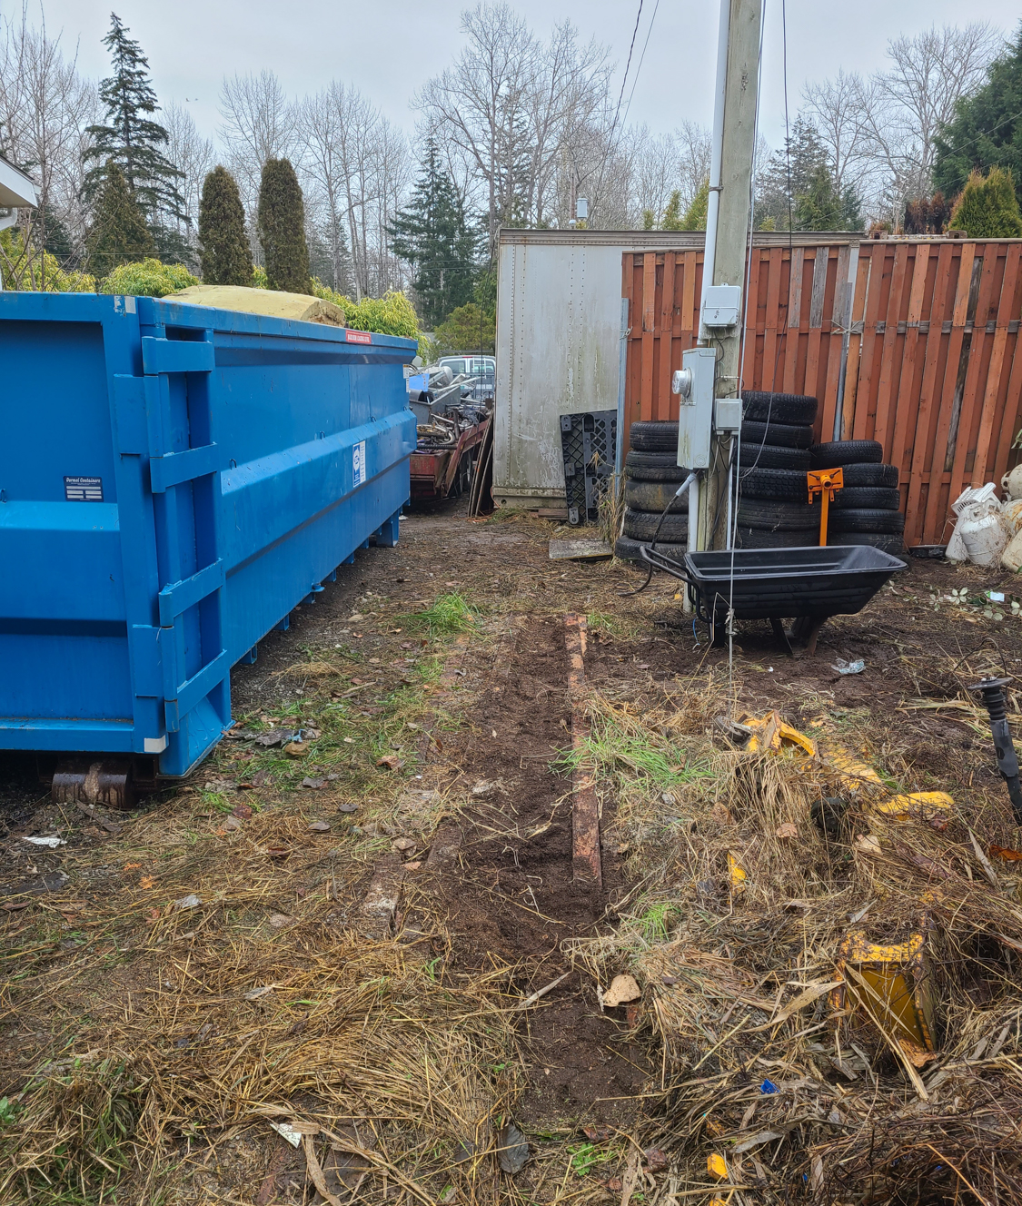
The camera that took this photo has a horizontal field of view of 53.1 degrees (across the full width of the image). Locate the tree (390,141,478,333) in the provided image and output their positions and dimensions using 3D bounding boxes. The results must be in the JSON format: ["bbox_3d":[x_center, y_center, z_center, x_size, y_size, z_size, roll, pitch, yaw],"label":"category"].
[{"bbox_3d":[-3.068,-13.228,41.065,4.000,10.060,4.000,1,13,0],"label":"tree"}]

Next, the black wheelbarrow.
[{"bbox_3d":[1.466,-0.025,5.972,1.470,0.600,0.700,1,13,-4],"label":"black wheelbarrow"}]

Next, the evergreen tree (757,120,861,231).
[{"bbox_3d":[12.495,-14.401,43.872,5.000,11.870,5.000,1,13,0],"label":"evergreen tree"}]

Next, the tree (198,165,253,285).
[{"bbox_3d":[-5.047,-5.249,18.285,1.050,4.820,1.050,1,13,0],"label":"tree"}]

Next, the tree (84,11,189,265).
[{"bbox_3d":[-15.158,-15.901,41.466,4.900,14.450,4.900,1,13,0],"label":"tree"}]

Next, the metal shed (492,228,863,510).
[{"bbox_3d":[1.817,-2.618,11.905,3.650,2.940,2.500,3,13,7],"label":"metal shed"}]

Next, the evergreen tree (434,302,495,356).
[{"bbox_3d":[-1.323,-7.151,30.164,2.200,3.290,2.200,1,13,0],"label":"evergreen tree"}]

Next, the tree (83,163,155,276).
[{"bbox_3d":[-7.101,-5.467,18.747,1.450,4.920,1.450,1,13,0],"label":"tree"}]

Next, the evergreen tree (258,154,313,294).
[{"bbox_3d":[-4.013,-5.295,18.274,1.050,4.960,1.050,1,13,0],"label":"evergreen tree"}]

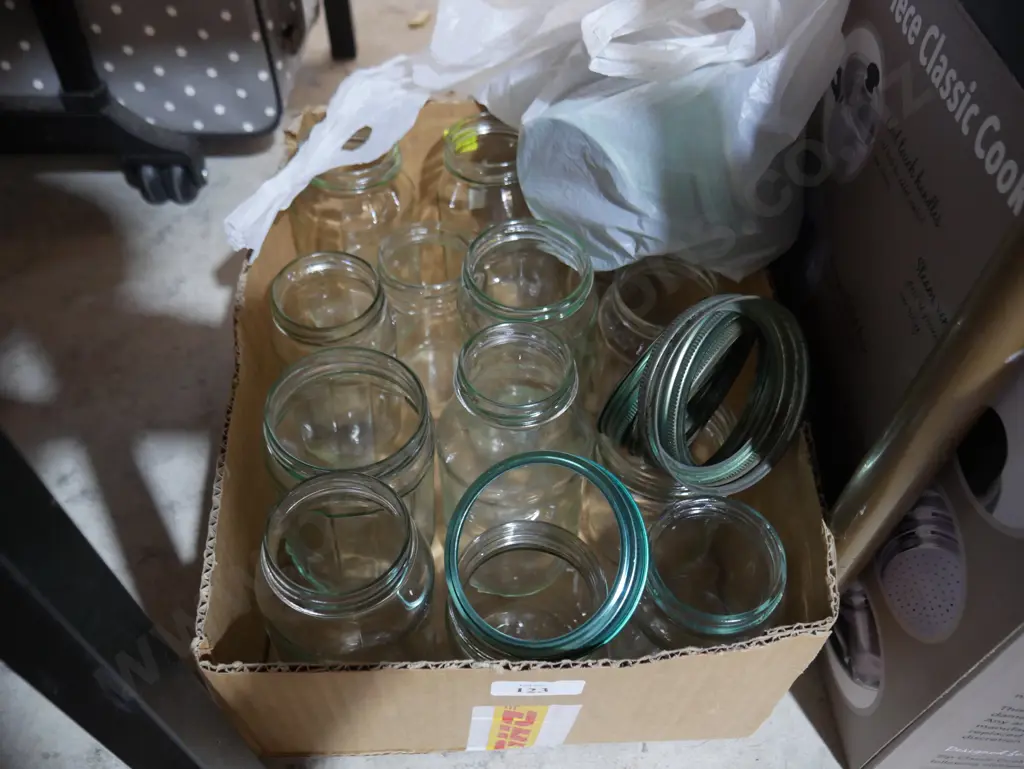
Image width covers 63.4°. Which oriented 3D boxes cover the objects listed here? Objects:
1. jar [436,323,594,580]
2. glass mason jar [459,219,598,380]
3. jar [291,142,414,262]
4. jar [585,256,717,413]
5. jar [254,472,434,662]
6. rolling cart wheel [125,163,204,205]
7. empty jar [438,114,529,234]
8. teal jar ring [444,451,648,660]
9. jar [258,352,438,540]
[{"bbox_3d":[0.002,0.047,0.501,0.092,0.179,0.092,0,50,0],"label":"jar"},{"bbox_3d":[0.009,-0.023,0.570,0.091,0.164,0.091,0,52,0],"label":"glass mason jar"},{"bbox_3d":[-0.103,-0.116,0.594,0.084,0.123,0.084,0,49,0],"label":"jar"},{"bbox_3d":[0.097,-0.012,0.573,0.083,0.147,0.083,-1,51,2],"label":"jar"},{"bbox_3d":[-0.086,0.121,0.445,0.089,0.170,0.089,3,50,-4],"label":"jar"},{"bbox_3d":[-0.295,-0.177,0.703,0.057,0.049,0.048,-9,50,-8],"label":"rolling cart wheel"},{"bbox_3d":[-0.017,-0.132,0.609,0.070,0.121,0.070,0,49,0],"label":"empty jar"},{"bbox_3d":[0.015,0.080,0.392,0.095,0.016,0.095,-4,78,20],"label":"teal jar ring"},{"bbox_3d":[-0.097,0.059,0.512,0.100,0.147,0.100,3,50,-4],"label":"jar"}]

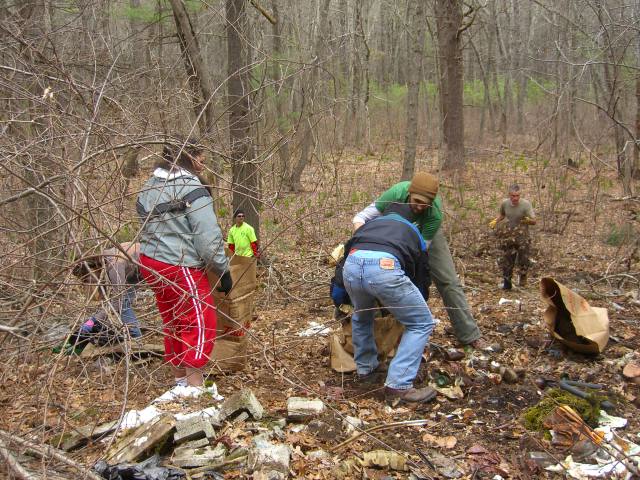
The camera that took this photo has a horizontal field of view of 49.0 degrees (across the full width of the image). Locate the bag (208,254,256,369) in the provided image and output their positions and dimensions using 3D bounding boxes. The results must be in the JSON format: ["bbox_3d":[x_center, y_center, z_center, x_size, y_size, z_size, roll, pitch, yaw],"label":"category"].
[{"bbox_3d":[-0.655,0.537,5.200,0.380,0.840,0.300,-1,5,-9],"label":"bag"}]

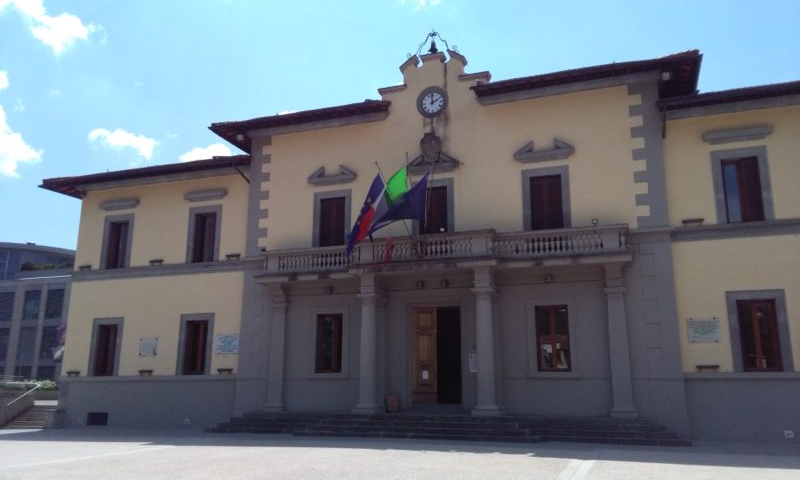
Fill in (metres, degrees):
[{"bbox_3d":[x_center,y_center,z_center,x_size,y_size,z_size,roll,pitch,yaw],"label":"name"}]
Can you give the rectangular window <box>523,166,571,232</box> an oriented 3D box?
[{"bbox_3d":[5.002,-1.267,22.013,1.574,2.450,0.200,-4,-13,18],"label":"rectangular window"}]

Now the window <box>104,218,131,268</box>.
[{"bbox_3d":[-12.901,0.260,29.711,1.064,2.185,0.200,-4,-14,19],"label":"window"}]

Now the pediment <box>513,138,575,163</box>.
[{"bbox_3d":[5.207,-3.226,23.421,2.156,0.749,0.220,-4,-14,19],"label":"pediment"}]

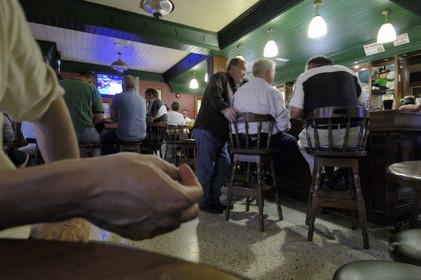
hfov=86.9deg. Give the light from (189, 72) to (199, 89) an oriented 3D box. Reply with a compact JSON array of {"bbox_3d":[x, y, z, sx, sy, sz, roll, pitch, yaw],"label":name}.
[{"bbox_3d":[-0.372,-1.333,5.000,0.190,0.390,0.190,0,-1,0],"label":"light"}]

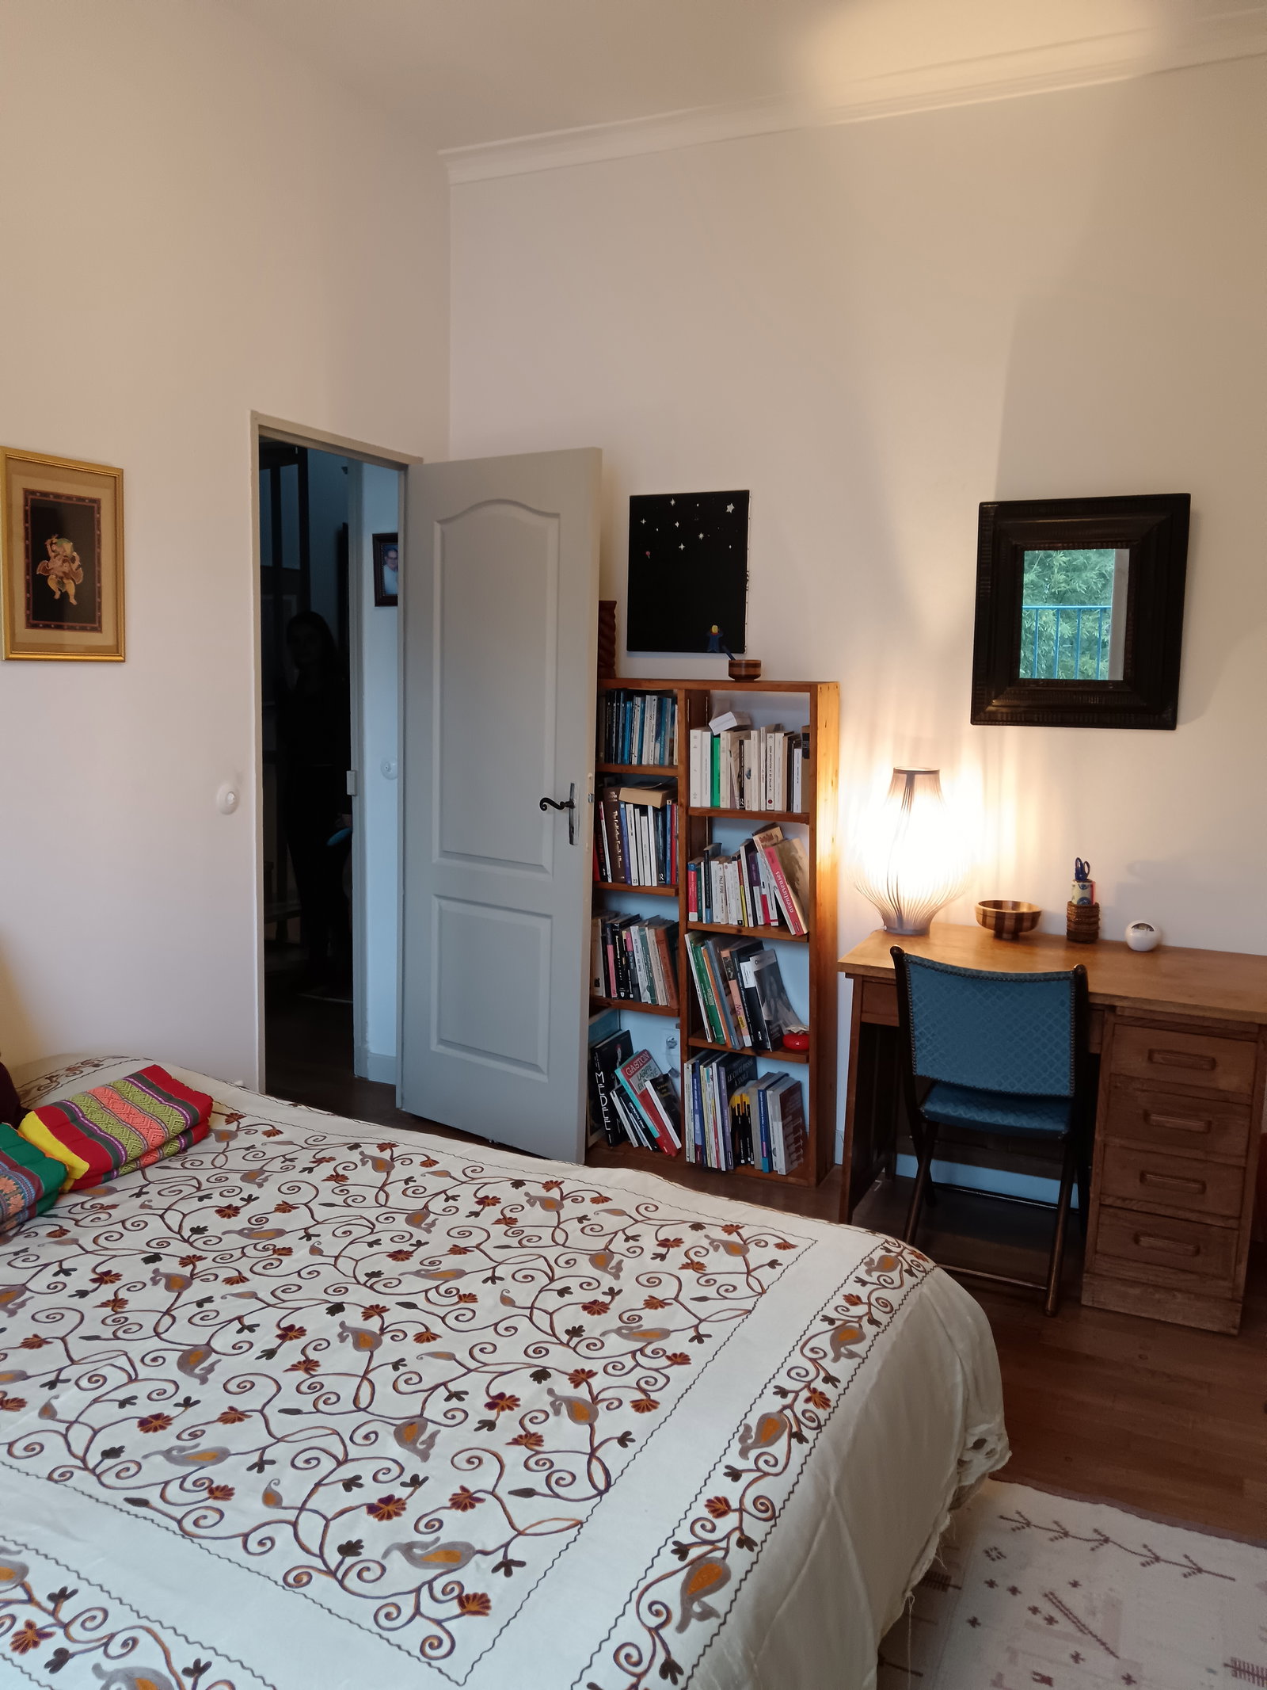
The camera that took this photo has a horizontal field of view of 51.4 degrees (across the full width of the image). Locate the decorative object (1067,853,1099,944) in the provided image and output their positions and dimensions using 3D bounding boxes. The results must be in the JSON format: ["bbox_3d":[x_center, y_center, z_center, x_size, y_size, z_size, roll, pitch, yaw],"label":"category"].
[{"bbox_3d":[1.208,0.146,3.521,0.088,0.226,0.088,4,7,23],"label":"decorative object"}]

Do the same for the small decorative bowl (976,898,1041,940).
[{"bbox_3d":[1.012,0.208,3.555,0.178,0.085,0.178,4,7,23],"label":"small decorative bowl"}]

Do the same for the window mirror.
[{"bbox_3d":[1.168,-0.607,3.471,0.520,0.595,0.060,4,7,23],"label":"window mirror"}]

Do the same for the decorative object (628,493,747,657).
[{"bbox_3d":[0.162,-0.804,3.910,0.376,0.461,0.023,4,7,23],"label":"decorative object"}]

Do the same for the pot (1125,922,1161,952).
[{"bbox_3d":[1.333,0.232,3.438,0.090,0.078,0.090,4,7,23],"label":"pot"}]

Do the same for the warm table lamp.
[{"bbox_3d":[0.755,0.014,3.581,0.321,0.454,0.321,4,7,23],"label":"warm table lamp"}]

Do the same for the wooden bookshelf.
[{"bbox_3d":[0.223,0.229,3.905,0.743,1.408,0.213,4,7,23],"label":"wooden bookshelf"}]

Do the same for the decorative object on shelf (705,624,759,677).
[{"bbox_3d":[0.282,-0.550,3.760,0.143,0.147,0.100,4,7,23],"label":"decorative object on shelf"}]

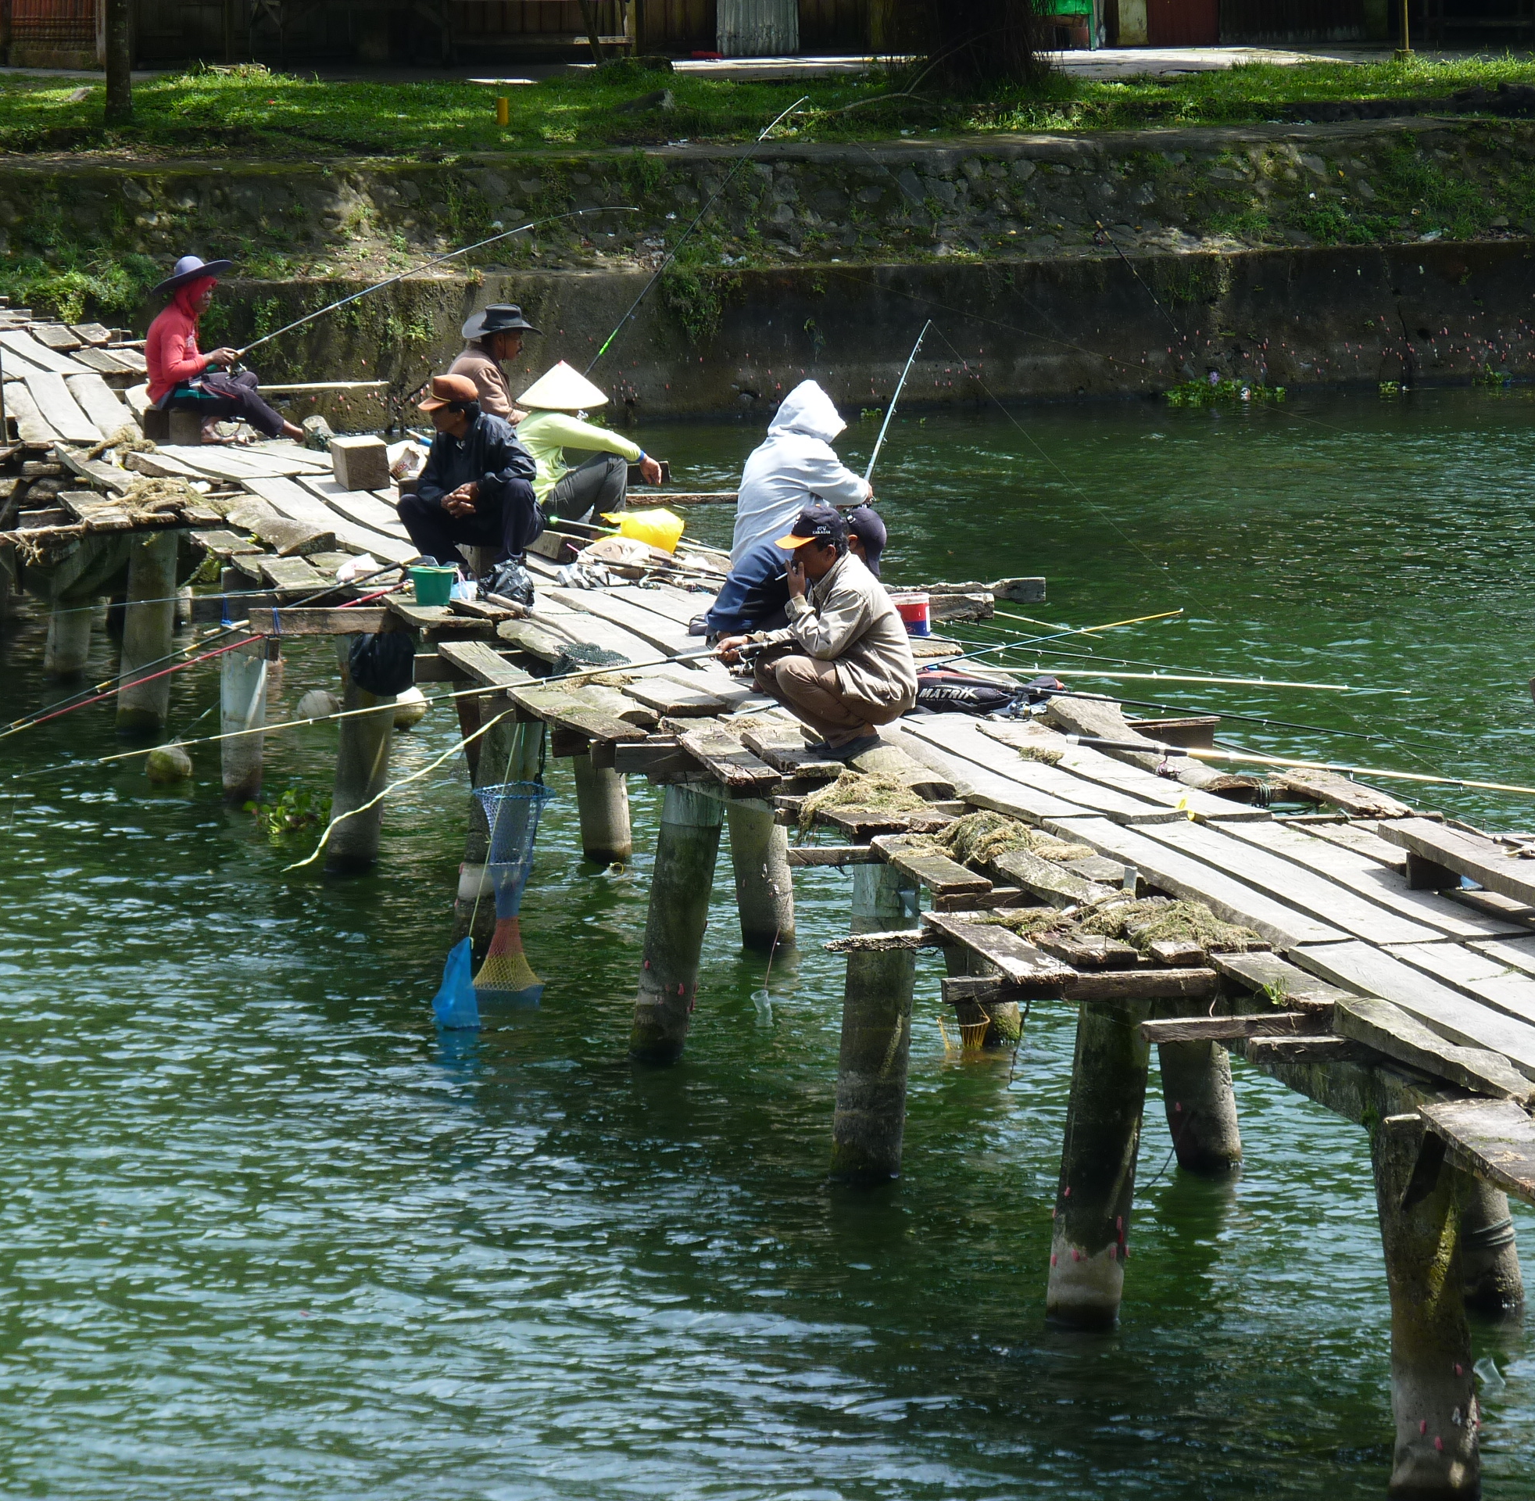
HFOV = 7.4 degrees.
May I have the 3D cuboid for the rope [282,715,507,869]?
[{"bbox_3d":[-1.435,0.160,45.800,0.870,0.630,0.250,-1,4,-8],"label":"rope"}]

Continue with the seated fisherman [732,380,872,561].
[{"bbox_3d":[0.168,-1.149,52.000,0.720,0.940,0.500,-1,5,-16],"label":"seated fisherman"}]

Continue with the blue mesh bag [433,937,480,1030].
[{"bbox_3d":[-1.068,0.802,40.800,0.160,0.315,0.130,0,4,0],"label":"blue mesh bag"}]

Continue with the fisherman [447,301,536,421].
[{"bbox_3d":[-1.380,-1.808,60.300,0.720,0.930,0.500,-1,4,-7],"label":"fisherman"}]

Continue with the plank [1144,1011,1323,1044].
[{"bbox_3d":[1.450,0.857,36.700,0.580,0.065,0.100,-2,5,-22],"label":"plank"}]

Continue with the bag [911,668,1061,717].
[{"bbox_3d":[0.830,-0.216,45.400,0.640,0.160,0.250,-1,5,-8],"label":"bag"}]

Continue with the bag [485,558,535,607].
[{"bbox_3d":[-1.104,-0.722,50.588,0.210,0.200,0.190,-1,4,-8],"label":"bag"}]

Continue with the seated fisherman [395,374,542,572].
[{"bbox_3d":[-1.335,-1.229,53.400,0.580,0.900,0.600,2,5,28],"label":"seated fisherman"}]

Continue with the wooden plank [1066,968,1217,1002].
[{"bbox_3d":[1.210,0.755,38.300,0.510,0.085,0.100,-1,5,-17],"label":"wooden plank"}]

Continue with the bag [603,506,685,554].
[{"bbox_3d":[-0.568,-1.001,54.200,0.370,0.210,0.250,0,5,0],"label":"bag"}]

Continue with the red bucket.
[{"bbox_3d":[0.584,-0.568,48.626,0.185,0.180,0.185,0,4,0],"label":"red bucket"}]

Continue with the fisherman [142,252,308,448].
[{"bbox_3d":[-2.916,-2.159,63.800,0.850,1.000,0.500,0,5,-5],"label":"fisherman"}]

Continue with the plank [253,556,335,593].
[{"bbox_3d":[-2.207,-0.816,55.200,0.250,0.045,1.900,0,5,-6],"label":"plank"}]

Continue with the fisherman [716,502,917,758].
[{"bbox_3d":[0.180,-0.444,41.891,0.720,0.900,0.520,-1,4,-9],"label":"fisherman"}]

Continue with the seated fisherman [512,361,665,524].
[{"bbox_3d":[-0.837,-1.424,55.900,0.740,0.820,0.500,-1,4,-16],"label":"seated fisherman"}]

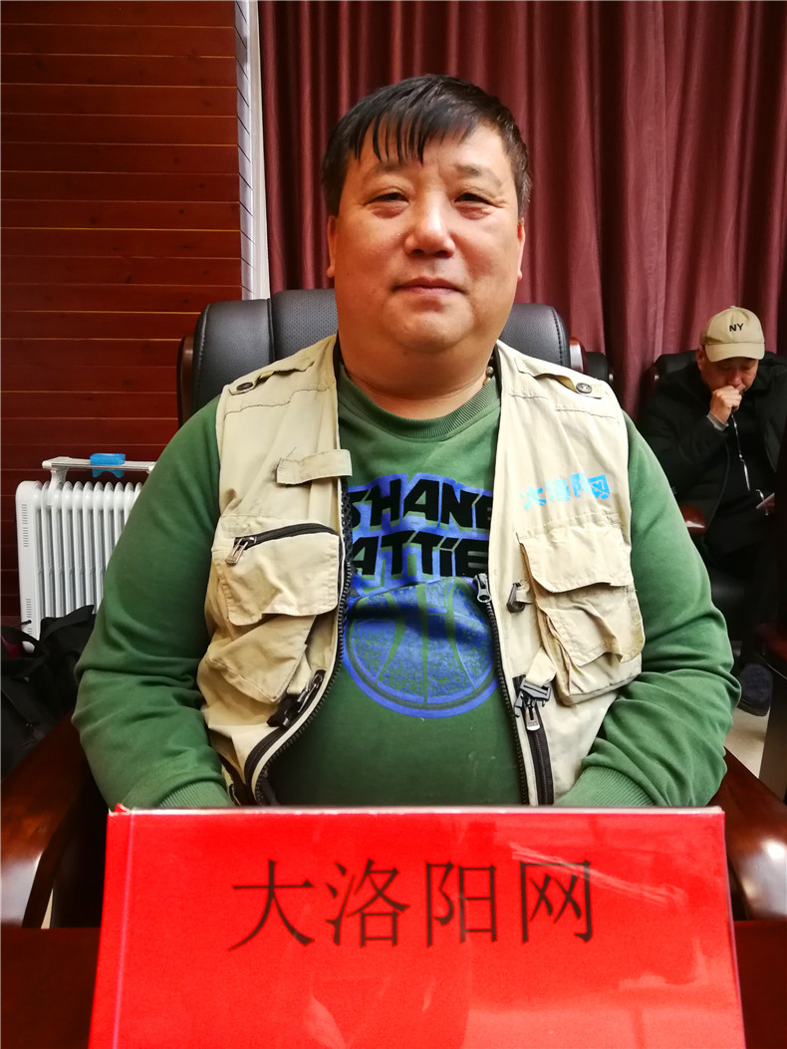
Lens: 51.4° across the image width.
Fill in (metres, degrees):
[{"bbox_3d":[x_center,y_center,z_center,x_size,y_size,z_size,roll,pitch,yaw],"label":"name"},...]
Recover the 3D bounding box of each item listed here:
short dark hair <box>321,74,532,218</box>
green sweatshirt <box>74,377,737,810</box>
[{"bbox_3d":[0.032,-0.331,0.773,0.190,0.175,0.210,1,8,2],"label":"short dark hair"},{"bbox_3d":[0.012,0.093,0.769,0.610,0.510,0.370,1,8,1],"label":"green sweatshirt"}]

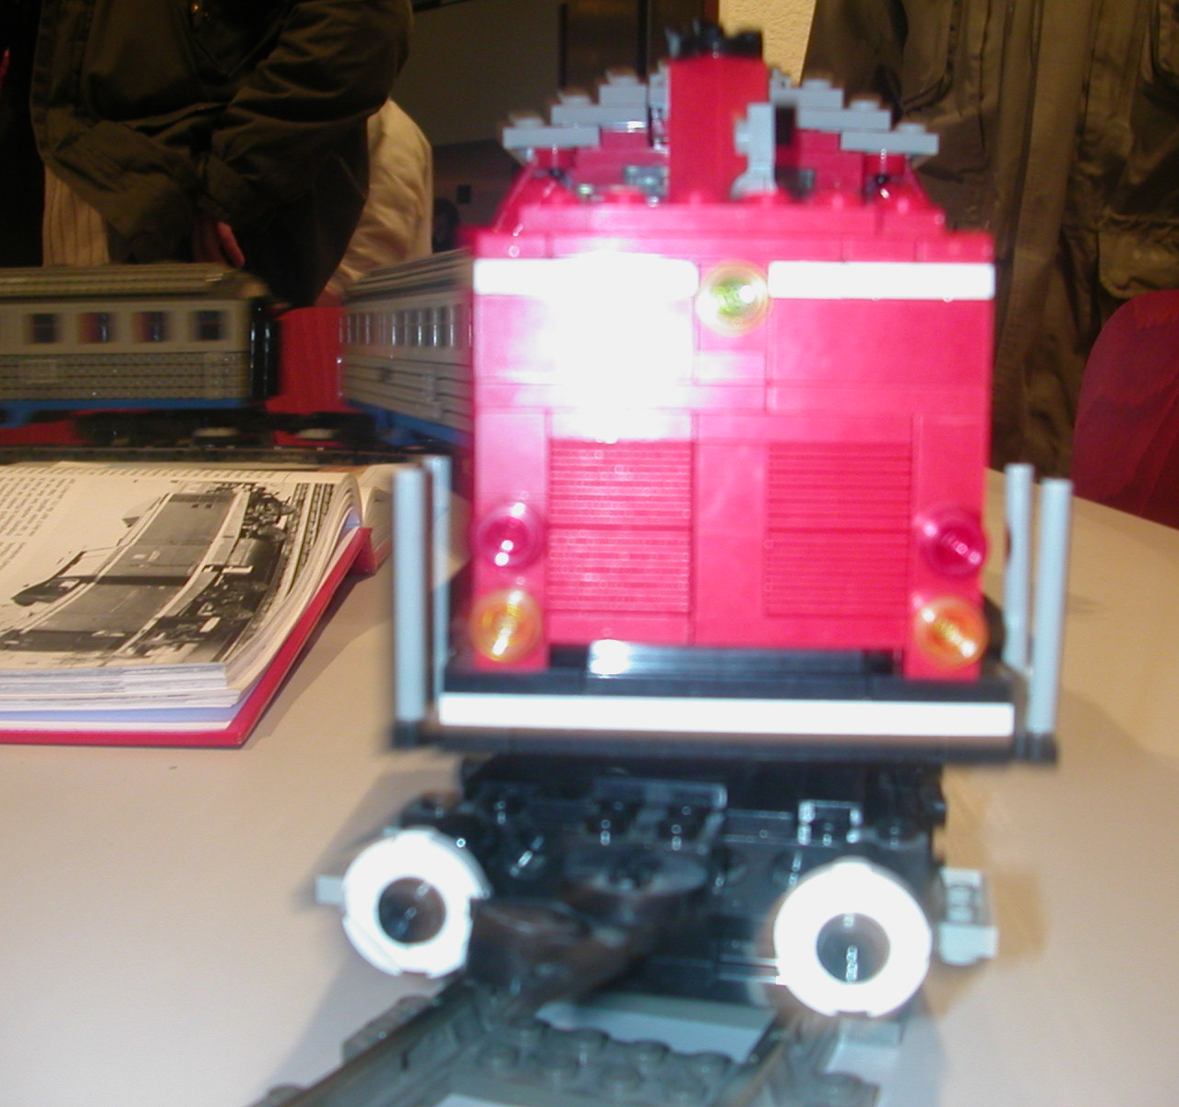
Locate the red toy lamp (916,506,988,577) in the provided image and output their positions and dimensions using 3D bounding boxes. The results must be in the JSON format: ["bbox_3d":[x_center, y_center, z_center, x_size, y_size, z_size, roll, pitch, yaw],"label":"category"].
[{"bbox_3d":[0.039,-0.001,0.171,0.008,0.008,0.004,1,7,3],"label":"red toy lamp"}]

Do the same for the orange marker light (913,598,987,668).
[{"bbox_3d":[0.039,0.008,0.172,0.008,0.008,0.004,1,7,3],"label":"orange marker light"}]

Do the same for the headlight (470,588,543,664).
[{"bbox_3d":[-0.009,0.008,0.174,0.008,0.008,0.004,1,7,3],"label":"headlight"}]

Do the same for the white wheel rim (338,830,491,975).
[{"bbox_3d":[-0.019,0.039,0.175,0.016,0.016,0.005,2,7,14],"label":"white wheel rim"}]

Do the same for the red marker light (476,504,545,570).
[{"bbox_3d":[-0.009,-0.002,0.173,0.008,0.008,0.004,1,7,3],"label":"red marker light"}]

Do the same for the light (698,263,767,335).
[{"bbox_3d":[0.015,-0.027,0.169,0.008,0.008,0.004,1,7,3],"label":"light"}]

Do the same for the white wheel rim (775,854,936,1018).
[{"bbox_3d":[0.027,0.040,0.164,0.016,0.016,0.005,2,7,14],"label":"white wheel rim"}]

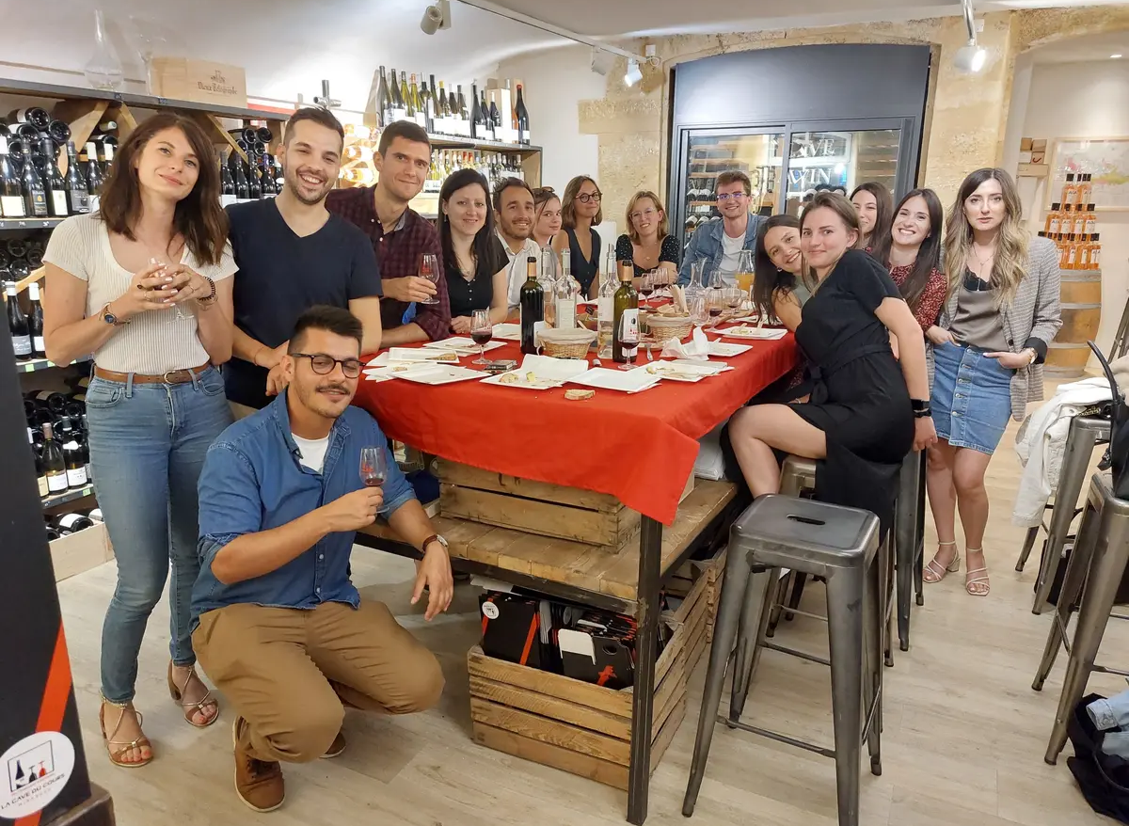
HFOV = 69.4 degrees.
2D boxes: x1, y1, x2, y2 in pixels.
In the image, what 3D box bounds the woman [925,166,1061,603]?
[{"bbox_3d":[1.692,-0.091,3.255,0.510,1.670,0.340,12,18,38],"label":"woman"}]

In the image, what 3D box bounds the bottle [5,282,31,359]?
[{"bbox_3d":[-2.130,-0.358,3.171,0.080,0.299,0.080,8,16,27],"label":"bottle"}]

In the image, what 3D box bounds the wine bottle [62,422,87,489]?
[{"bbox_3d":[-2.043,0.162,3.379,0.085,0.293,0.085,8,16,26],"label":"wine bottle"}]

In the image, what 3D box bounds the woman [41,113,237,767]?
[{"bbox_3d":[-1.070,0.113,2.127,0.500,1.690,0.400,-10,18,-34],"label":"woman"}]

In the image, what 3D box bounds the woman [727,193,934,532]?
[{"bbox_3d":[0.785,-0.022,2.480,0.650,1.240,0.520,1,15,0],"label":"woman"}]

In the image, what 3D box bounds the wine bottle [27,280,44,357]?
[{"bbox_3d":[-2.072,-0.365,3.209,0.078,0.296,0.078,8,16,26],"label":"wine bottle"}]

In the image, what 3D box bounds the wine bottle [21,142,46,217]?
[{"bbox_3d":[-2.239,-0.984,3.442,0.080,0.296,0.080,8,17,27],"label":"wine bottle"}]

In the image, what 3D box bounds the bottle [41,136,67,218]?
[{"bbox_3d":[-2.023,-0.935,3.234,0.085,0.296,0.085,8,16,26],"label":"bottle"}]

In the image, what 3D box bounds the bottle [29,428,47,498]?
[{"bbox_3d":[-2.085,0.200,3.231,0.080,0.295,0.080,7,16,24],"label":"bottle"}]

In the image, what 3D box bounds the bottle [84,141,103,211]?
[{"bbox_3d":[-1.962,-0.983,3.419,0.078,0.288,0.078,8,16,27],"label":"bottle"}]

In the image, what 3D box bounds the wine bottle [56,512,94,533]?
[{"bbox_3d":[-2.190,0.472,3.562,0.300,0.082,0.082,8,16,27],"label":"wine bottle"}]

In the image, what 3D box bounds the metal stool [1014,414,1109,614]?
[{"bbox_3d":[2.049,0.363,3.132,0.430,0.760,0.430,6,16,19],"label":"metal stool"}]

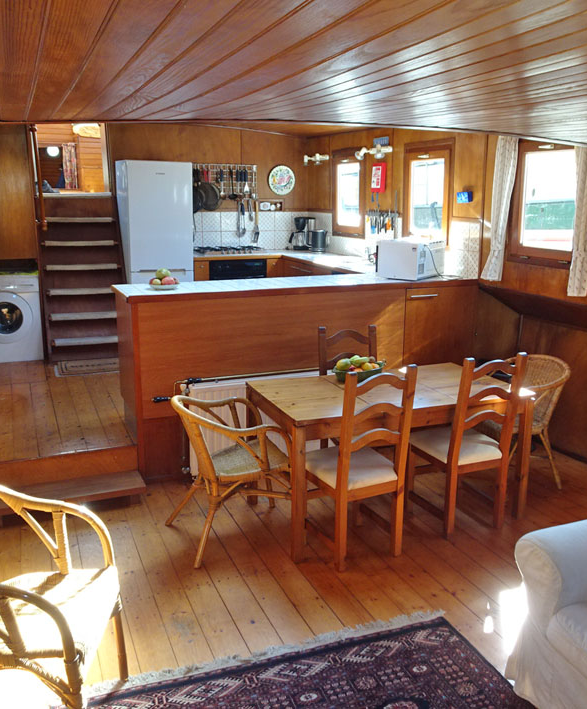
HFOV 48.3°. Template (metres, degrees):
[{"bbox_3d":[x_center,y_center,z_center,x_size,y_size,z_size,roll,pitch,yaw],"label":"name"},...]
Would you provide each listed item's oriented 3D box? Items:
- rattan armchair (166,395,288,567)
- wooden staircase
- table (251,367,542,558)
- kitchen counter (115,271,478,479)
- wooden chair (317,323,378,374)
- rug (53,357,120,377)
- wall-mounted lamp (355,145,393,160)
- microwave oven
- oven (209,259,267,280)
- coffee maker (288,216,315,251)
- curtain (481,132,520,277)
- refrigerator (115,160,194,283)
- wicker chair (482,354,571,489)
[{"bbox_3d":[-0.318,0.594,3.477,0.670,0.800,0.590,-5,14,-23],"label":"rattan armchair"},{"bbox_3d":[-2.015,-0.753,6.238,0.730,1.499,0.670,-5,14,-22],"label":"wooden staircase"},{"bbox_3d":[0.528,0.554,3.798,1.407,0.745,0.788,-5,13,-21],"label":"table"},{"bbox_3d":[0.063,0.058,4.673,2.500,1.150,0.605,-5,14,-22],"label":"kitchen counter"},{"bbox_3d":[0.398,0.361,4.052,0.420,1.010,0.480,-3,13,-13],"label":"wooden chair"},{"bbox_3d":[-1.735,0.098,5.878,0.750,0.012,0.460,-5,14,-22],"label":"rug"},{"bbox_3d":[0.736,-1.810,5.878,0.170,0.140,0.420,-5,14,-22],"label":"wall-mounted lamp"},{"bbox_3d":[0.877,-0.717,4.897,0.345,0.264,0.445,10,17,36],"label":"microwave oven"},{"bbox_3d":[-0.662,-0.718,6.918,0.600,0.595,0.550,-5,14,-22],"label":"oven"},{"bbox_3d":[0.098,-1.307,7.158,0.260,0.360,0.180,-5,14,-22],"label":"coffee maker"},{"bbox_3d":[1.429,-1.017,4.599,0.090,0.990,0.310,-5,14,-22],"label":"curtain"},{"bbox_3d":[-1.332,-0.920,6.343,0.610,1.783,0.640,-5,14,-22],"label":"refrigerator"},{"bbox_3d":[1.439,0.437,4.236,0.650,0.790,0.560,-6,14,-27],"label":"wicker chair"}]

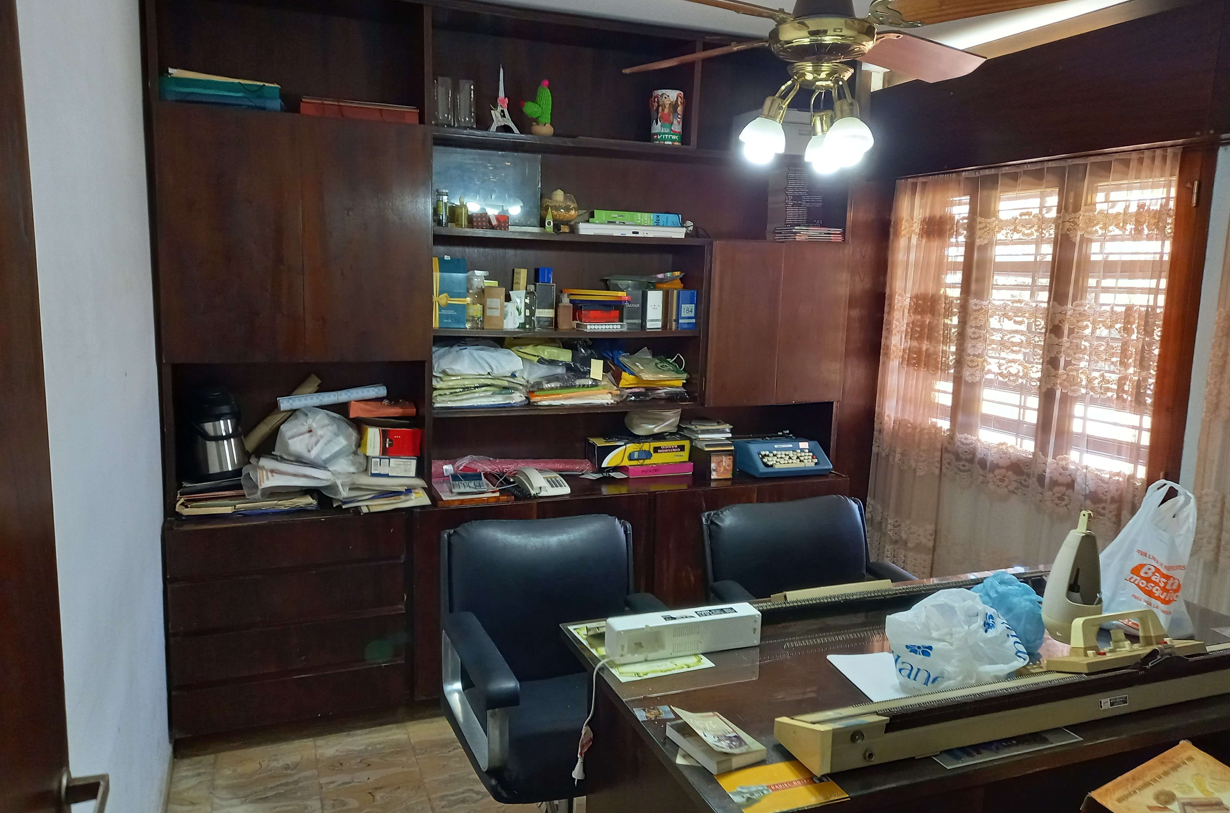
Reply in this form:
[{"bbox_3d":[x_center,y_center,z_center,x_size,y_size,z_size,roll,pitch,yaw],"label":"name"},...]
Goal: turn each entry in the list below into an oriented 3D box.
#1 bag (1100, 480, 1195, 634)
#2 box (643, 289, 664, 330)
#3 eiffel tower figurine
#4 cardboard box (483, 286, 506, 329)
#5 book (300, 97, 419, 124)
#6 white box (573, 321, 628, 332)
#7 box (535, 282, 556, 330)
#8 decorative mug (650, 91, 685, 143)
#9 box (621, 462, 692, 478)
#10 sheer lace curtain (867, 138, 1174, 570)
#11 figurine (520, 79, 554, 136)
[{"bbox_3d":[1.247,0.360,2.106,0.201,0.331,0.130,4,9,15],"label":"bag"},{"bbox_3d":[0.137,-0.358,3.304,0.061,0.146,0.046,-2,9,-21],"label":"box"},{"bbox_3d":[-0.377,-1.027,2.986,0.098,0.222,0.085,-2,10,-22],"label":"eiffel tower figurine"},{"bbox_3d":[-0.443,-0.354,3.227,0.073,0.148,0.048,-1,8,-19],"label":"cardboard box"},{"bbox_3d":[-0.877,-0.988,3.028,0.372,0.066,0.251,-2,8,-21],"label":"book"},{"bbox_3d":[-0.053,-0.288,3.158,0.148,0.029,0.140,-2,10,-21],"label":"white box"},{"bbox_3d":[-0.256,-0.362,3.207,0.069,0.157,0.042,-2,9,-21],"label":"box"},{"bbox_3d":[0.201,-1.085,3.384,0.138,0.201,0.131,1,7,-2],"label":"decorative mug"},{"bbox_3d":[0.160,0.241,3.539,0.271,0.046,0.130,-2,9,-21],"label":"box"},{"bbox_3d":[1.304,0.079,3.103,0.100,1.815,1.183,-2,9,-21],"label":"sheer lace curtain"},{"bbox_3d":[-0.266,-1.027,3.056,0.121,0.196,0.080,-2,9,-21],"label":"figurine"}]

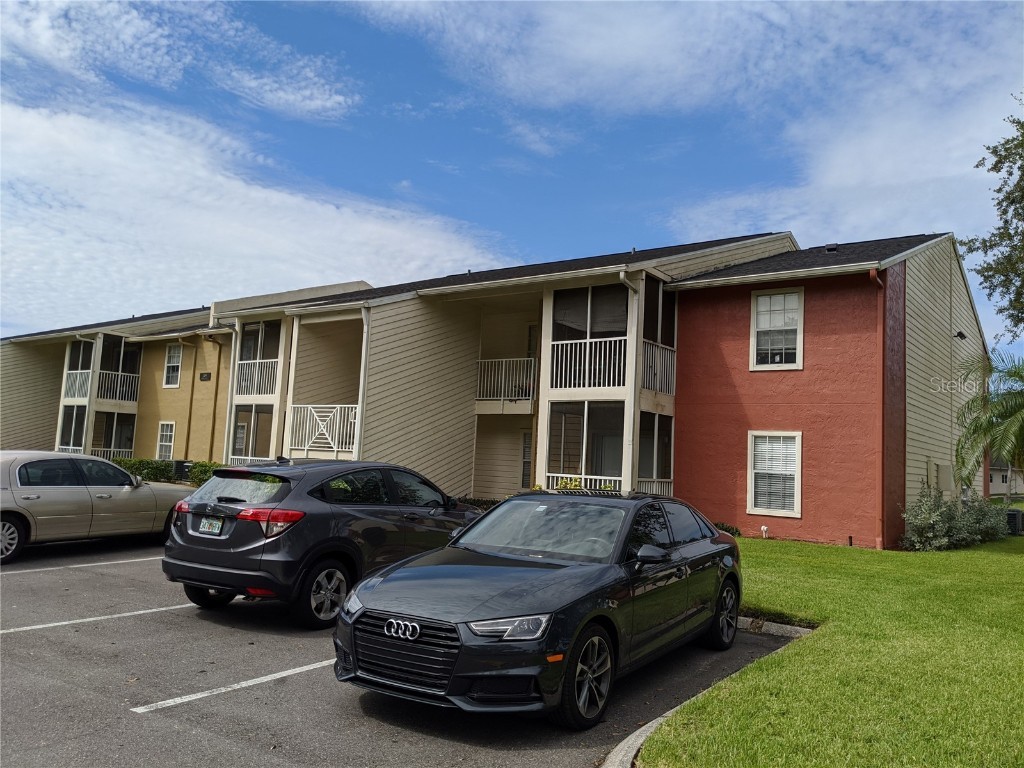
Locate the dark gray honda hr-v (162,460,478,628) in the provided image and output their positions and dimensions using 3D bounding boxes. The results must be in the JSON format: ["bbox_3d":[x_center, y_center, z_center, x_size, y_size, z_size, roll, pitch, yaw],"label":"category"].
[{"bbox_3d":[-1.784,1.661,9.130,1.840,1.600,4.320,-1,-7,31],"label":"dark gray honda hr-v"}]

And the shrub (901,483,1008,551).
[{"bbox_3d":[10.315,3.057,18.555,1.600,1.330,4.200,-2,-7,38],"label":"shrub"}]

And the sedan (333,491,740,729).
[{"bbox_3d":[0.574,1.641,6.834,1.910,1.420,4.730,-1,-7,32],"label":"sedan"}]

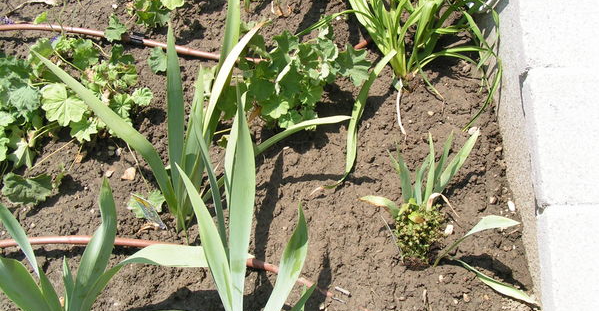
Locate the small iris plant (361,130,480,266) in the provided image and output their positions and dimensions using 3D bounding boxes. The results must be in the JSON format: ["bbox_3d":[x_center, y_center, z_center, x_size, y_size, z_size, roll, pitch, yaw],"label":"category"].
[{"bbox_3d":[0.244,0.082,1.325,0.242,0.180,0.217,0,54,0],"label":"small iris plant"}]

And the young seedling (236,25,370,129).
[{"bbox_3d":[0.009,-0.185,1.516,0.309,0.190,0.215,0,54,0],"label":"young seedling"}]

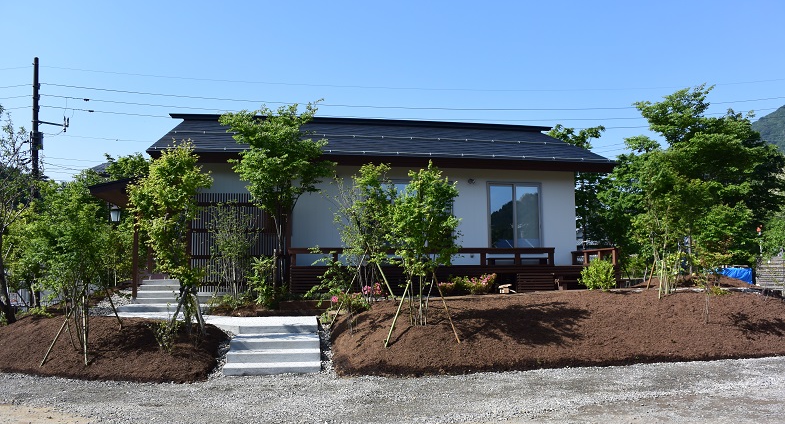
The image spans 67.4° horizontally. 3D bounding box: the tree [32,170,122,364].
[{"bbox_3d":[-5.402,0.969,10.100,1.420,3.144,1.420,2,-5,-27],"label":"tree"}]

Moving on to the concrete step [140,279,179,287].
[{"bbox_3d":[-6.331,1.972,16.380,1.120,0.150,0.380,0,-5,-10],"label":"concrete step"}]

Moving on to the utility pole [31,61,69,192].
[{"bbox_3d":[-15.660,-1.634,26.500,1.600,10.605,0.650,1,-5,-17],"label":"utility pole"}]

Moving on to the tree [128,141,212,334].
[{"bbox_3d":[-3.725,0.412,9.999,1.450,3.290,1.400,0,-4,0],"label":"tree"}]

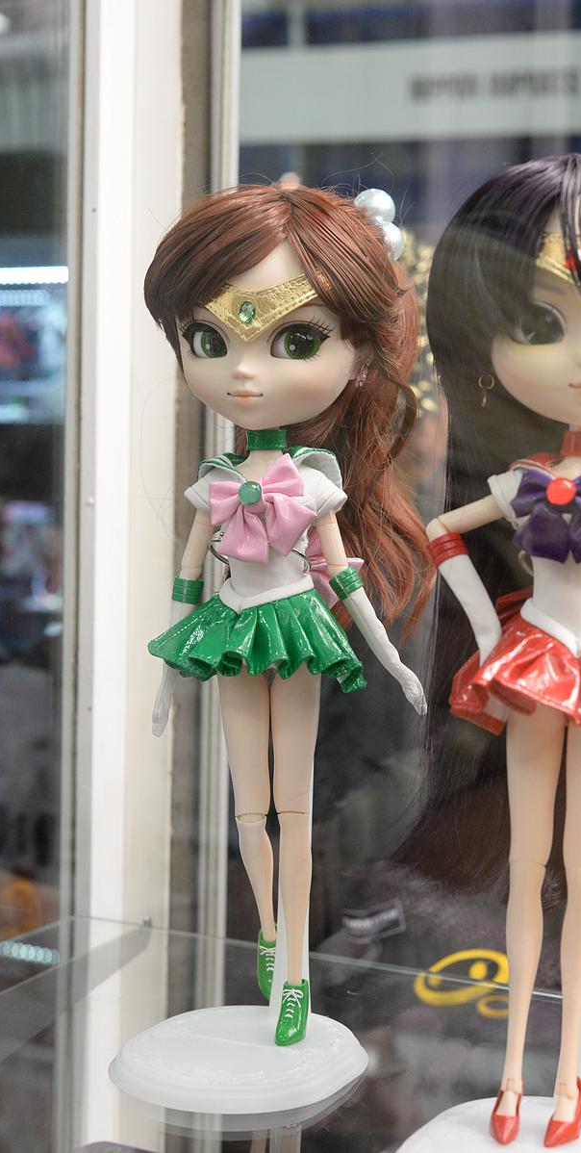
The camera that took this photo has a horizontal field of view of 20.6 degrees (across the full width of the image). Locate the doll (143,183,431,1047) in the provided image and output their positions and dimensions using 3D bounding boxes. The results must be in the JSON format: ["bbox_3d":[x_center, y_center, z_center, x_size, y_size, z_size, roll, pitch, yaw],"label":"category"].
[{"bbox_3d":[0.001,0.014,0.593,0.113,0.314,0.102,3,4,24],"label":"doll"}]

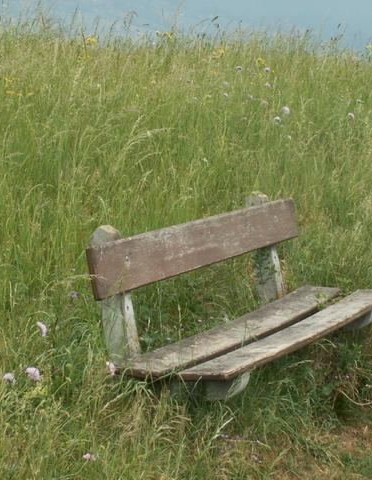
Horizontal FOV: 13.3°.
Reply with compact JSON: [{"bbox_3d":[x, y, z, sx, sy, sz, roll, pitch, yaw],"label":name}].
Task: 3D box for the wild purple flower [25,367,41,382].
[{"bbox_3d":[-0.463,0.406,4.800,0.045,0.045,0.045,1,7,0],"label":"wild purple flower"}]

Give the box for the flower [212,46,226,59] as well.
[{"bbox_3d":[0.219,-1.226,10.400,0.085,0.073,0.085,1,7,0],"label":"flower"}]

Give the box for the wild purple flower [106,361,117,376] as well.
[{"bbox_3d":[-0.237,0.408,5.050,0.029,0.047,0.033,1,7,0],"label":"wild purple flower"}]

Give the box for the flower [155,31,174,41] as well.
[{"bbox_3d":[-0.146,-1.389,10.800,0.126,0.063,0.095,1,7,0],"label":"flower"}]

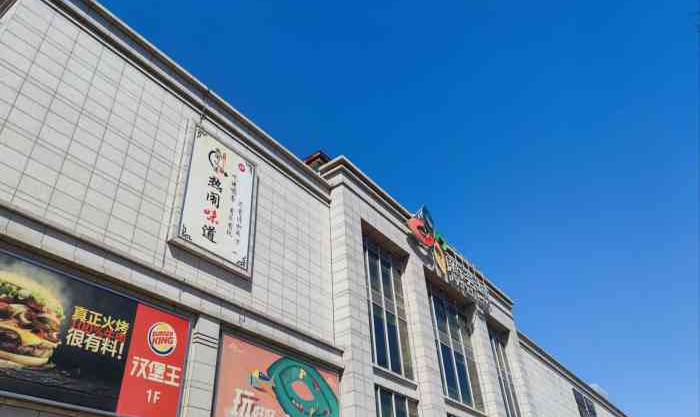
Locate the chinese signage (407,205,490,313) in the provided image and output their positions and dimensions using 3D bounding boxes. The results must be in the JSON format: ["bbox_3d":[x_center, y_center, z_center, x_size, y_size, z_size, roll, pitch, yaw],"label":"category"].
[{"bbox_3d":[7.356,3.598,35.197,0.500,5.000,12.300,-25,-41,28],"label":"chinese signage"}]

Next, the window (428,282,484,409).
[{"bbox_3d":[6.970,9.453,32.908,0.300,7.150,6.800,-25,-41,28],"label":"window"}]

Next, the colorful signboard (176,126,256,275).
[{"bbox_3d":[-5.324,-0.466,19.632,0.400,5.550,3.500,-25,-41,28],"label":"colorful signboard"}]

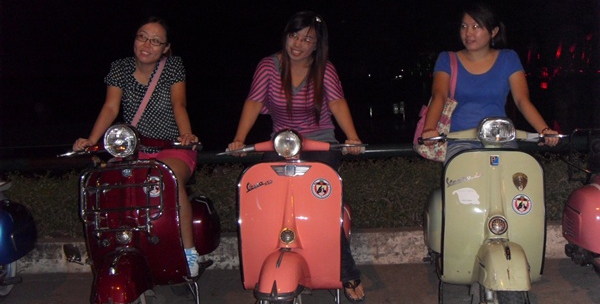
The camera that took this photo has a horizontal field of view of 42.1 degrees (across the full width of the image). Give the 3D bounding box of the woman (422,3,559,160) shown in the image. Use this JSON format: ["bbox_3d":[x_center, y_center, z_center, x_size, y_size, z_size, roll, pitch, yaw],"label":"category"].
[{"bbox_3d":[0.854,-0.043,3.709,0.610,1.320,0.820,-1,4,8],"label":"woman"}]

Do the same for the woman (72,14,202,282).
[{"bbox_3d":[-0.725,-0.010,3.759,0.610,1.280,0.820,-1,4,5],"label":"woman"}]

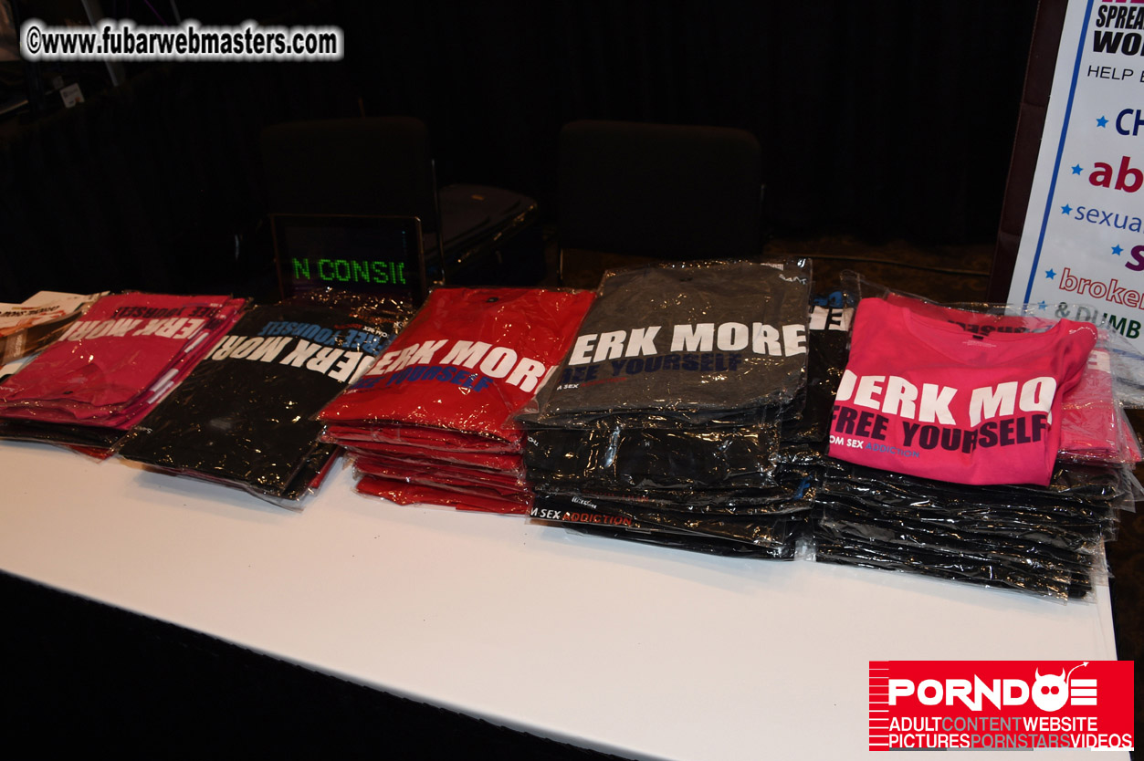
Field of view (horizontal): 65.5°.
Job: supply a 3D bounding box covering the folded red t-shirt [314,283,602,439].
[{"bbox_3d":[-0.170,-0.042,1.473,0.310,0.035,0.435,6,35,16],"label":"folded red t-shirt"}]

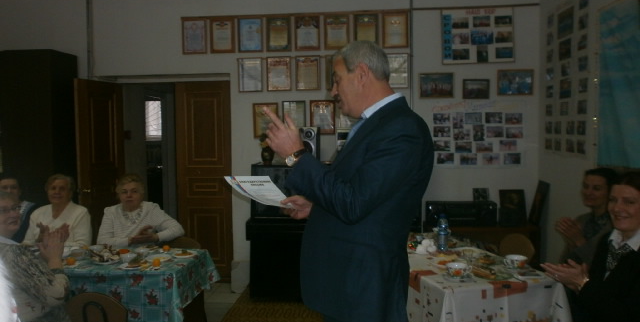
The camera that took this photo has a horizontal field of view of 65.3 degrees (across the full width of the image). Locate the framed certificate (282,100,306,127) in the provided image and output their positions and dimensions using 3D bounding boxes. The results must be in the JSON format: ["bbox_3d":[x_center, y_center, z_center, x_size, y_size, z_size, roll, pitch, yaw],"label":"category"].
[{"bbox_3d":[-0.238,-0.392,4.601,0.221,0.312,0.020,0,0,5],"label":"framed certificate"}]

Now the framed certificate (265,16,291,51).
[{"bbox_3d":[-0.377,-1.164,4.604,0.226,0.313,0.020,-1,3,5],"label":"framed certificate"}]

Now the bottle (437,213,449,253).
[{"bbox_3d":[0.698,0.410,2.840,0.065,0.217,0.065,0,0,5],"label":"bottle"}]

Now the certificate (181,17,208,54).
[{"bbox_3d":[-1.171,-1.162,4.676,0.232,0.324,0.020,-1,3,5],"label":"certificate"}]

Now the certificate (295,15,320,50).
[{"bbox_3d":[-0.110,-1.174,4.582,0.221,0.312,0.020,0,0,5],"label":"certificate"}]

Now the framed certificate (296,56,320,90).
[{"bbox_3d":[-0.107,-0.805,4.595,0.227,0.314,0.020,-1,3,5],"label":"framed certificate"}]

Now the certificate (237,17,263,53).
[{"bbox_3d":[-0.642,-1.167,4.633,0.221,0.312,0.020,0,0,5],"label":"certificate"}]

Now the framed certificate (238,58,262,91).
[{"bbox_3d":[-0.644,-0.799,4.636,0.221,0.312,0.020,0,0,5],"label":"framed certificate"}]

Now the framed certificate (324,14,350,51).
[{"bbox_3d":[0.158,-1.168,4.555,0.228,0.314,0.020,-1,3,5],"label":"framed certificate"}]

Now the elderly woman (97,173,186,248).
[{"bbox_3d":[-1.115,0.667,3.100,0.540,1.173,0.660,0,0,-9],"label":"elderly woman"}]

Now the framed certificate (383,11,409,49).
[{"bbox_3d":[0.685,-1.178,4.506,0.228,0.316,0.020,-1,3,5],"label":"framed certificate"}]

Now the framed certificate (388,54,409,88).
[{"bbox_3d":[0.694,-0.813,4.509,0.221,0.312,0.020,0,0,5],"label":"framed certificate"}]

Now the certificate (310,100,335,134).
[{"bbox_3d":[0.030,-0.399,4.601,0.230,0.315,0.020,-1,3,5],"label":"certificate"}]

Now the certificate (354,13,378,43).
[{"bbox_3d":[0.422,-1.182,4.532,0.221,0.312,0.020,0,0,5],"label":"certificate"}]

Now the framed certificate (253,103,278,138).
[{"bbox_3d":[-0.503,-0.373,4.651,0.230,0.320,0.020,-1,3,5],"label":"framed certificate"}]

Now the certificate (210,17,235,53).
[{"bbox_3d":[-0.901,-1.162,4.652,0.229,0.317,0.020,-1,3,5],"label":"certificate"}]

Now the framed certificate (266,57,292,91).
[{"bbox_3d":[-0.376,-0.801,4.620,0.227,0.315,0.020,-1,3,5],"label":"framed certificate"}]

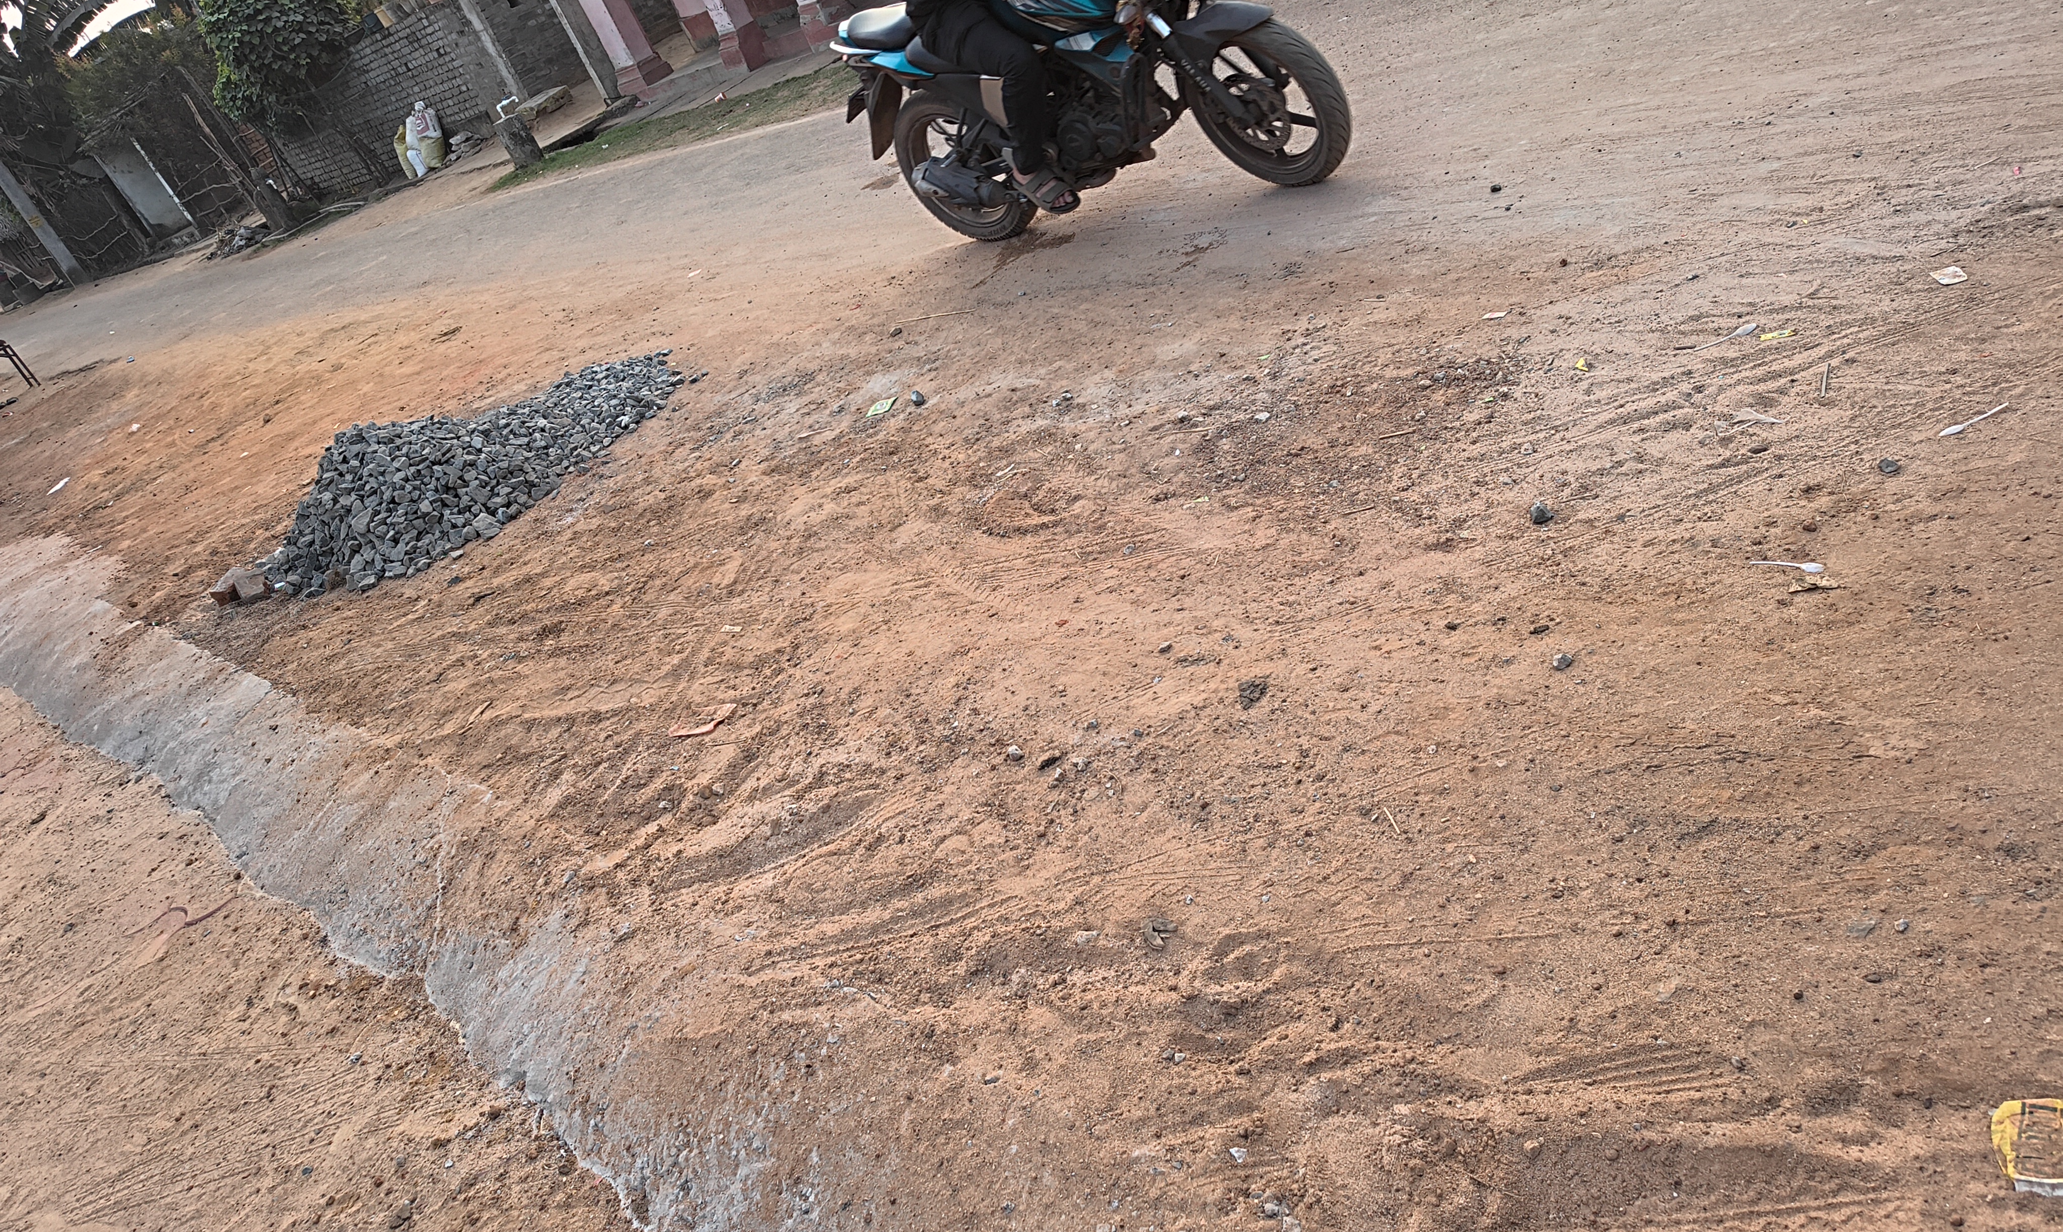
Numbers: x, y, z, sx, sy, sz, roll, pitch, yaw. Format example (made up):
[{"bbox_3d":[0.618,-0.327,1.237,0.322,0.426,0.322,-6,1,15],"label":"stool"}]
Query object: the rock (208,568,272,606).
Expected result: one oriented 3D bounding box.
[{"bbox_3d":[-2.850,-0.117,5.220,0.260,0.090,0.145,-8,33,28],"label":"rock"}]

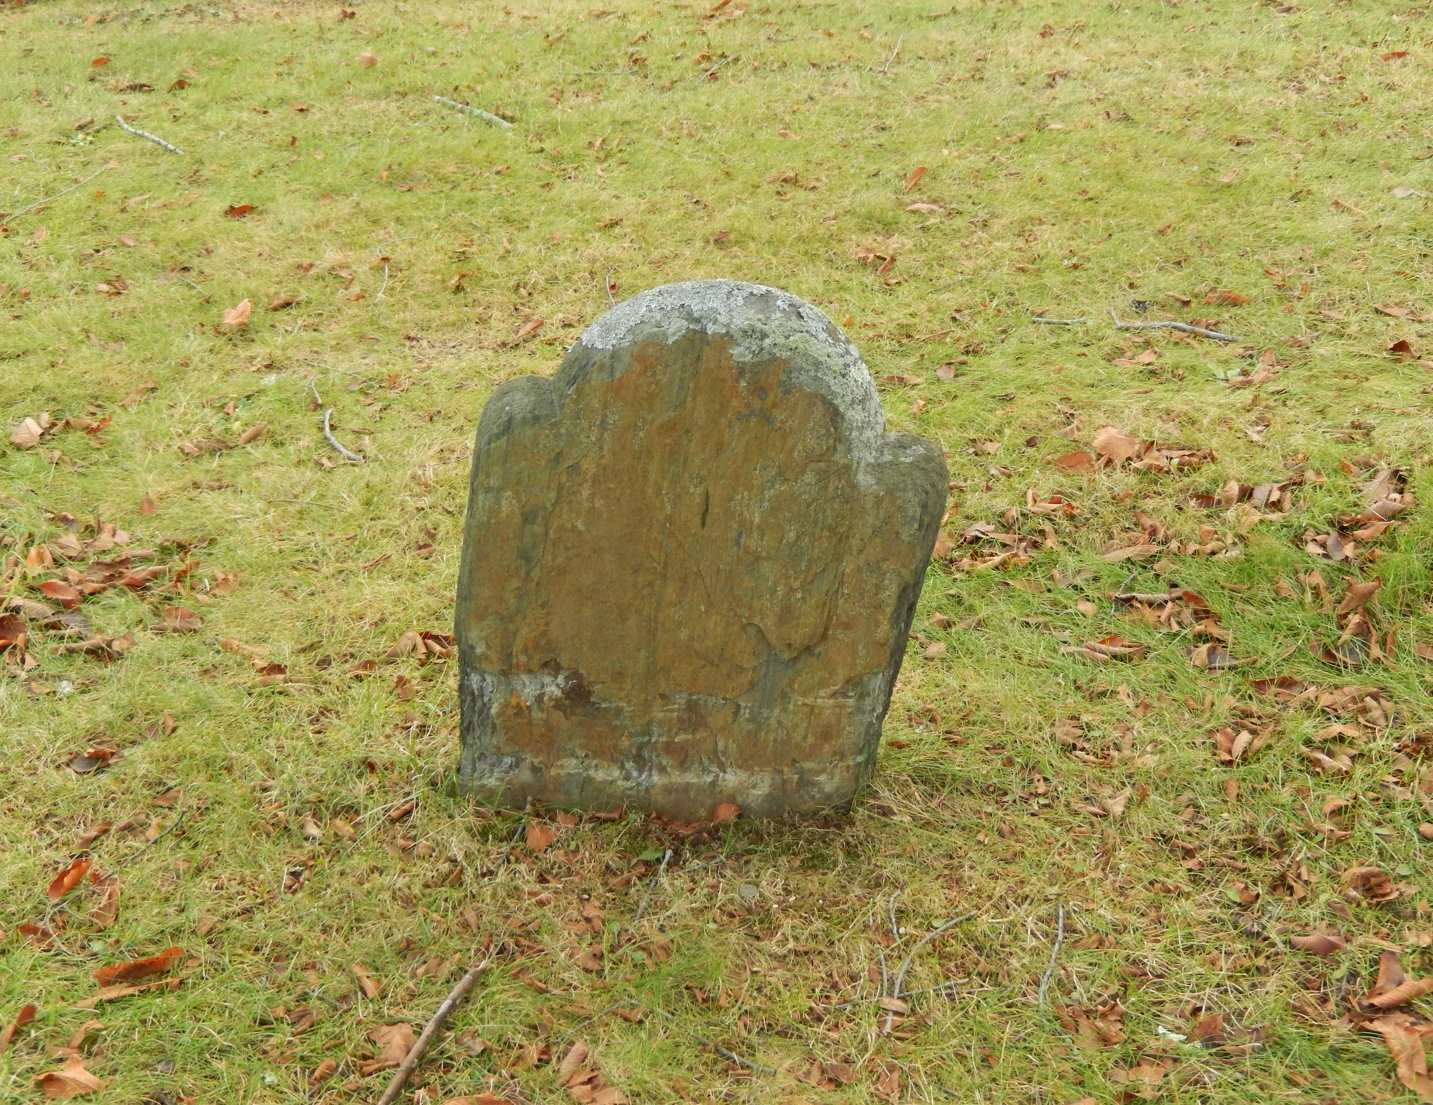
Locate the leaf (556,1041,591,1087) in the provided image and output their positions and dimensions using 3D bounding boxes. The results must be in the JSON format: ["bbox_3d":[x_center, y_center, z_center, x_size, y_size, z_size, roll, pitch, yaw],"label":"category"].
[{"bbox_3d":[-0.144,0.516,2.188,0.022,0.018,0.039,14,30,22],"label":"leaf"}]

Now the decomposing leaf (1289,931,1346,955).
[{"bbox_3d":[0.684,0.445,2.470,0.065,0.022,0.034,2,27,4],"label":"decomposing leaf"}]

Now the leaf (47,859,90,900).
[{"bbox_3d":[-0.770,0.388,2.583,0.028,0.024,0.070,10,28,20],"label":"leaf"}]

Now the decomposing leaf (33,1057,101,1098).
[{"bbox_3d":[-0.640,0.518,2.144,0.056,0.025,0.032,2,28,0],"label":"decomposing leaf"}]

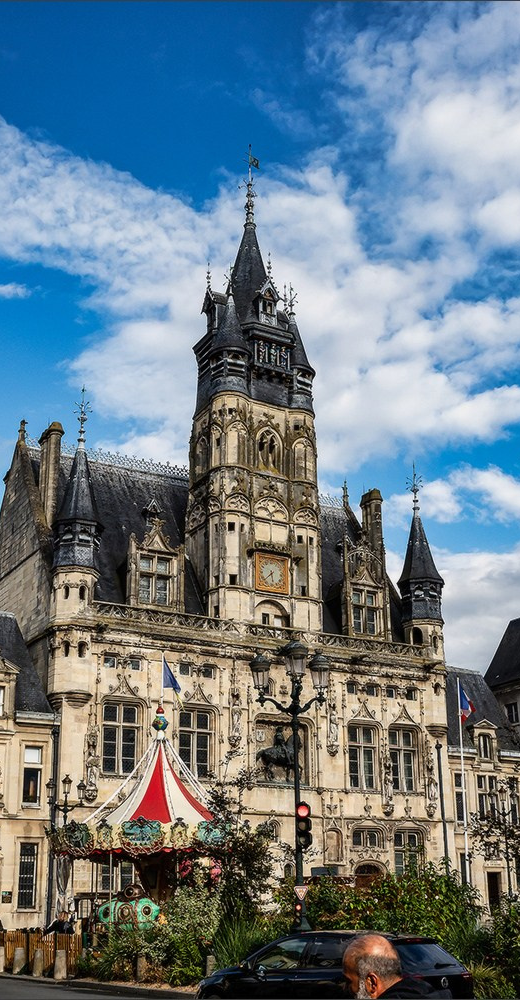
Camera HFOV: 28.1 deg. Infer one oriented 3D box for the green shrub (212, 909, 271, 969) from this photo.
[{"bbox_3d":[-0.437,10.383,24.259,1.400,1.591,1.300,-1,-19,0],"label":"green shrub"}]

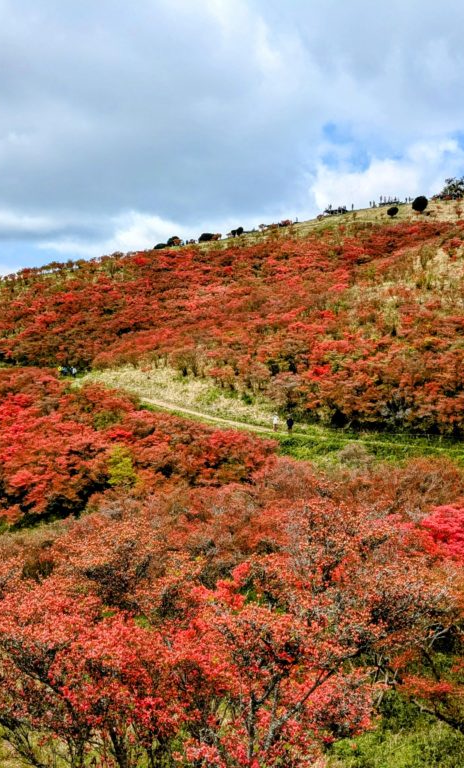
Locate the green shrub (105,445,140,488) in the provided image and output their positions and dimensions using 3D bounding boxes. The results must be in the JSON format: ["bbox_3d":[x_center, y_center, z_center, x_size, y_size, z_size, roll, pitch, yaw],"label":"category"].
[{"bbox_3d":[-7.950,5.990,58.000,2.350,3.150,2.300,0,0,0],"label":"green shrub"}]

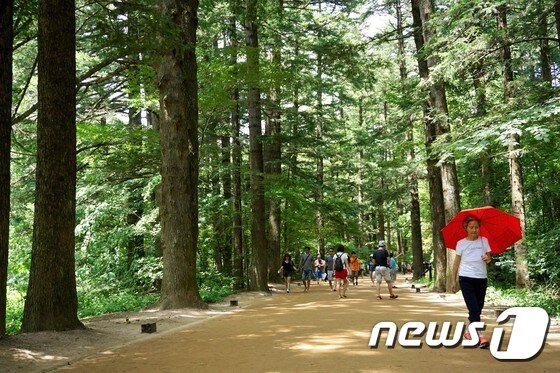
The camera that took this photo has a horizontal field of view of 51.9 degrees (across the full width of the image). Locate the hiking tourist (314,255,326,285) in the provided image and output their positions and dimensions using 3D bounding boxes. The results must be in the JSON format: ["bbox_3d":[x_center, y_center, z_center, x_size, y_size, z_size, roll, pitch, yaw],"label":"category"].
[{"bbox_3d":[2.173,4.522,31.308,0.600,1.579,0.400,-3,-8,9],"label":"hiking tourist"}]

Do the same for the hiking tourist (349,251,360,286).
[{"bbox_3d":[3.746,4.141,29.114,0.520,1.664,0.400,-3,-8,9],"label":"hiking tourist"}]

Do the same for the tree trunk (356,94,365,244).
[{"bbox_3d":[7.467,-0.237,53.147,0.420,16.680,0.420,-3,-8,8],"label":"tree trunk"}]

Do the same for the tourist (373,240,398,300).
[{"bbox_3d":[3.121,2.471,17.119,0.650,1.723,0.480,-3,-8,12],"label":"tourist"}]

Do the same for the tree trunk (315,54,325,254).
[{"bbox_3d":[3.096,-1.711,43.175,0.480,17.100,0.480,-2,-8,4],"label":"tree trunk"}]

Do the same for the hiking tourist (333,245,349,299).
[{"bbox_3d":[1.851,2.607,17.712,0.500,1.624,0.420,-3,-8,12],"label":"hiking tourist"}]

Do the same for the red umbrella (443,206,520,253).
[{"bbox_3d":[2.479,0.667,7.039,1.020,0.700,1.020,-3,-46,19],"label":"red umbrella"}]

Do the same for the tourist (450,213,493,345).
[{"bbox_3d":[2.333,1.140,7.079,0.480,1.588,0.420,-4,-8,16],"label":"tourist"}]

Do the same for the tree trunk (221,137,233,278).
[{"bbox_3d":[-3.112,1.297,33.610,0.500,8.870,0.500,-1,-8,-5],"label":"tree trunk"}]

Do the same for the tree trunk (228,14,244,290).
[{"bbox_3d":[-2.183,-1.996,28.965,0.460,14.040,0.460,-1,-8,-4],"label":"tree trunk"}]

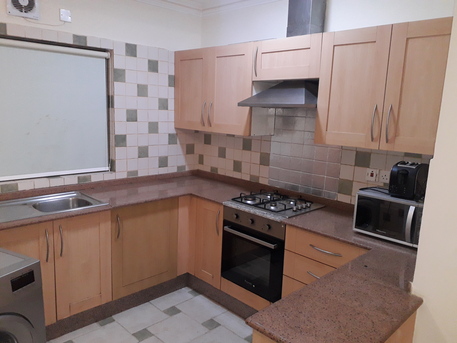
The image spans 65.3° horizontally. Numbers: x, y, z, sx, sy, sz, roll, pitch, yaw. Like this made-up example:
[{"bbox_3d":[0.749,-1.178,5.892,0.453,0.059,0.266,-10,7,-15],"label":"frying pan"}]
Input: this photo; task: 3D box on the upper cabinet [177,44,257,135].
[{"bbox_3d":[-0.060,-0.735,3.279,0.335,0.737,1.008,-8,14,-44],"label":"upper cabinet"}]

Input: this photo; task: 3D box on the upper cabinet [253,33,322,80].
[{"bbox_3d":[0.516,-0.826,2.683,0.335,0.300,0.602,-8,14,-44],"label":"upper cabinet"}]

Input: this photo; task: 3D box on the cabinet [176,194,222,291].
[{"bbox_3d":[-0.007,0.554,3.197,0.585,0.722,0.441,-8,14,-44],"label":"cabinet"}]

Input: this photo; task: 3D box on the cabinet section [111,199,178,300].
[{"bbox_3d":[-0.841,0.552,3.035,0.610,0.720,0.578,-8,14,-44],"label":"cabinet section"}]

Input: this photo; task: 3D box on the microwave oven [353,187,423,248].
[{"bbox_3d":[1.038,0.262,2.111,0.340,0.250,0.443,-7,14,-43],"label":"microwave oven"}]

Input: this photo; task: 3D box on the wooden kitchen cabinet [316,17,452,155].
[{"bbox_3d":[1.036,-0.501,2.202,0.335,0.728,0.893,-8,14,-44],"label":"wooden kitchen cabinet"}]

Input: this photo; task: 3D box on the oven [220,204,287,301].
[{"bbox_3d":[0.354,0.573,2.814,0.575,0.596,0.598,-8,14,-44],"label":"oven"}]

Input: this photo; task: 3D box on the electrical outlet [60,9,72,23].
[{"bbox_3d":[-1.232,-1.182,2.706,0.086,0.086,0.018,-8,14,-44],"label":"electrical outlet"}]

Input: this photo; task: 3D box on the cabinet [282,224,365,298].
[{"bbox_3d":[0.783,0.716,2.421,0.585,0.722,0.590,-8,14,-44],"label":"cabinet"}]

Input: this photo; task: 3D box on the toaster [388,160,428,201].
[{"bbox_3d":[1.096,0.047,2.065,0.265,0.195,0.165,-6,13,-38],"label":"toaster"}]

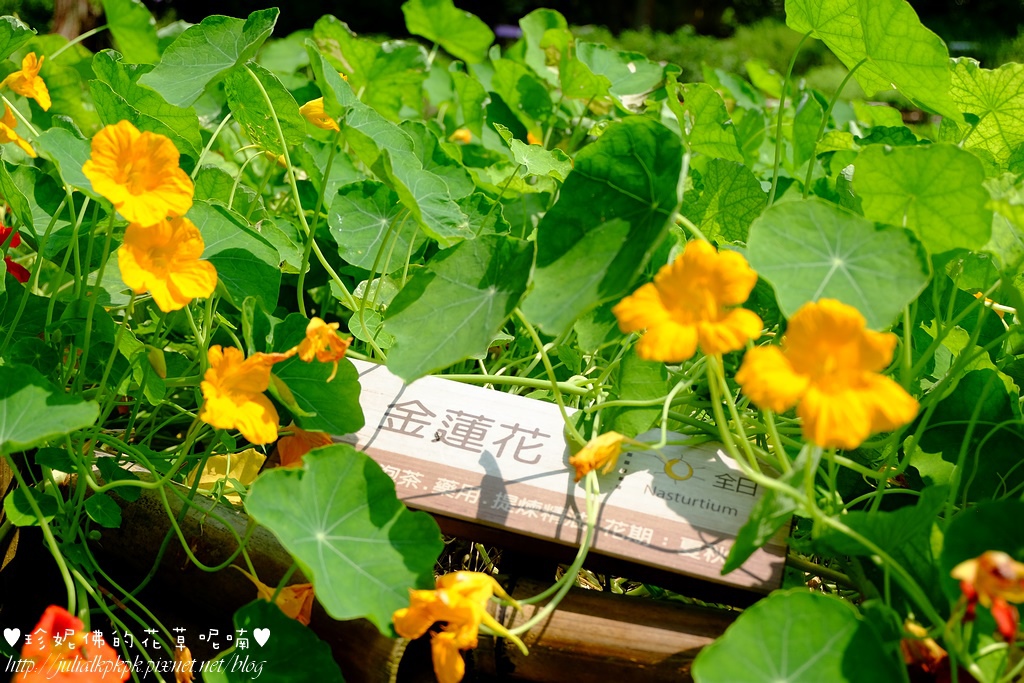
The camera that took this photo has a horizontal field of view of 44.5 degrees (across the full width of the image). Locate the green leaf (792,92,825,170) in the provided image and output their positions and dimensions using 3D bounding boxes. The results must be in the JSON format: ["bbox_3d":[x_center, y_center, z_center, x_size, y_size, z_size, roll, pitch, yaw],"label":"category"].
[{"bbox_3d":[0.267,-0.190,1.120,0.014,0.076,0.038,15,-23,-39],"label":"green leaf"}]

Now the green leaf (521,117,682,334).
[{"bbox_3d":[0.042,-0.055,0.590,0.068,0.100,0.028,22,-2,27],"label":"green leaf"}]

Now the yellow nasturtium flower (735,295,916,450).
[{"bbox_3d":[0.112,0.011,0.445,0.062,0.051,0.038,2,4,4],"label":"yellow nasturtium flower"}]

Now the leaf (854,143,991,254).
[{"bbox_3d":[0.226,-0.079,0.690,0.074,0.062,0.018,2,9,5],"label":"leaf"}]

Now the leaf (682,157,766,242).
[{"bbox_3d":[0.124,-0.082,0.740,0.053,0.052,0.018,3,6,8],"label":"leaf"}]

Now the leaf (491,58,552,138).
[{"bbox_3d":[0.008,-0.206,1.060,0.050,0.014,0.082,-26,66,9],"label":"leaf"}]

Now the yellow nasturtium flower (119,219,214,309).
[{"bbox_3d":[-0.193,-0.043,0.700,0.054,0.052,0.032,3,-16,0],"label":"yellow nasturtium flower"}]

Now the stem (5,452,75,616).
[{"bbox_3d":[-0.230,0.093,0.610,0.011,0.084,0.010,-22,-3,0],"label":"stem"}]

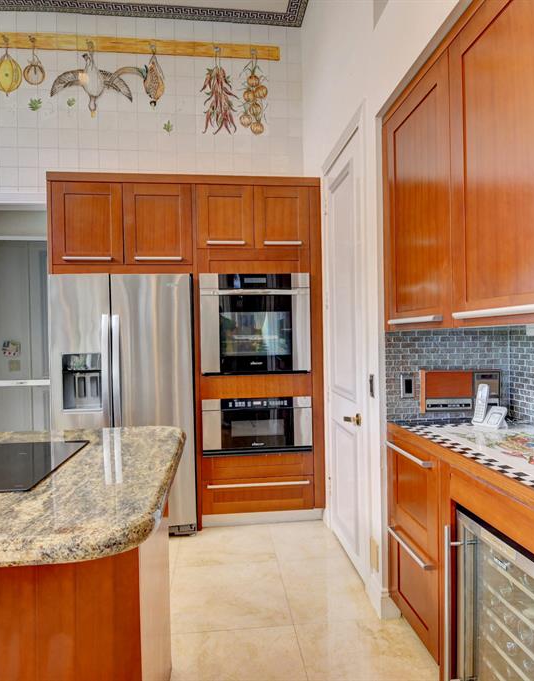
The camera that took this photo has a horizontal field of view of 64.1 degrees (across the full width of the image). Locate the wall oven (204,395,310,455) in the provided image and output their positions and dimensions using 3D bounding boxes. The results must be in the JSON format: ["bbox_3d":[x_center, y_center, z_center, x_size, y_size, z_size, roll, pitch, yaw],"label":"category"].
[{"bbox_3d":[-0.089,0.606,3.271,0.770,0.400,0.560,-1,1,-6],"label":"wall oven"}]

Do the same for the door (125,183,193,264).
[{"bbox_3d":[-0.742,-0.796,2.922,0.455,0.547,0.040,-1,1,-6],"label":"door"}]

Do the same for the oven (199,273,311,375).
[{"bbox_3d":[-0.104,-0.116,3.271,0.771,0.702,0.580,-1,1,-6],"label":"oven"}]

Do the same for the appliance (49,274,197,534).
[{"bbox_3d":[-0.985,0.449,3.169,0.910,1.776,0.780,-1,1,-6],"label":"appliance"}]

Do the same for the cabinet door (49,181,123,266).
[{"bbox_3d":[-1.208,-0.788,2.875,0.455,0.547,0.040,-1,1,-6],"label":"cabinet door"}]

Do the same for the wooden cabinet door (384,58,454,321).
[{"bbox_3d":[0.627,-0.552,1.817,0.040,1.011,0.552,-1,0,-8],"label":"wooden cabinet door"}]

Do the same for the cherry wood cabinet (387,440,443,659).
[{"bbox_3d":[0.876,0.846,1.863,0.560,0.766,0.452,-1,1,-8],"label":"cherry wood cabinet"}]

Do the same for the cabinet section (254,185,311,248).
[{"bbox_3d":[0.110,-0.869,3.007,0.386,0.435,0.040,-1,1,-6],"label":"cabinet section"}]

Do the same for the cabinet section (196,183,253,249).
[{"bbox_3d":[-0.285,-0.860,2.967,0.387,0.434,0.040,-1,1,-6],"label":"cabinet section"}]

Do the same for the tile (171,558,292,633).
[{"bbox_3d":[-0.209,1.344,2.256,0.607,0.012,0.580,-1,1,-6],"label":"tile"}]

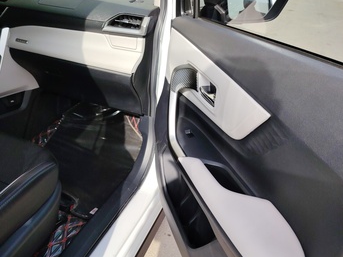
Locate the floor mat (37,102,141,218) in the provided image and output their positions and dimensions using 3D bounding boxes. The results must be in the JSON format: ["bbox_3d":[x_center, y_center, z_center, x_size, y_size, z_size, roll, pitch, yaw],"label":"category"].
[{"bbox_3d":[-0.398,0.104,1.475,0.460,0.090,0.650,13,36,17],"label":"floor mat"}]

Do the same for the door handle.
[{"bbox_3d":[0.114,-0.103,0.985,0.032,0.037,0.085,-10,31,-24],"label":"door handle"}]

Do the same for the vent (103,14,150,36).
[{"bbox_3d":[-0.168,-0.399,1.218,0.185,0.077,0.055,13,29,17],"label":"vent"}]

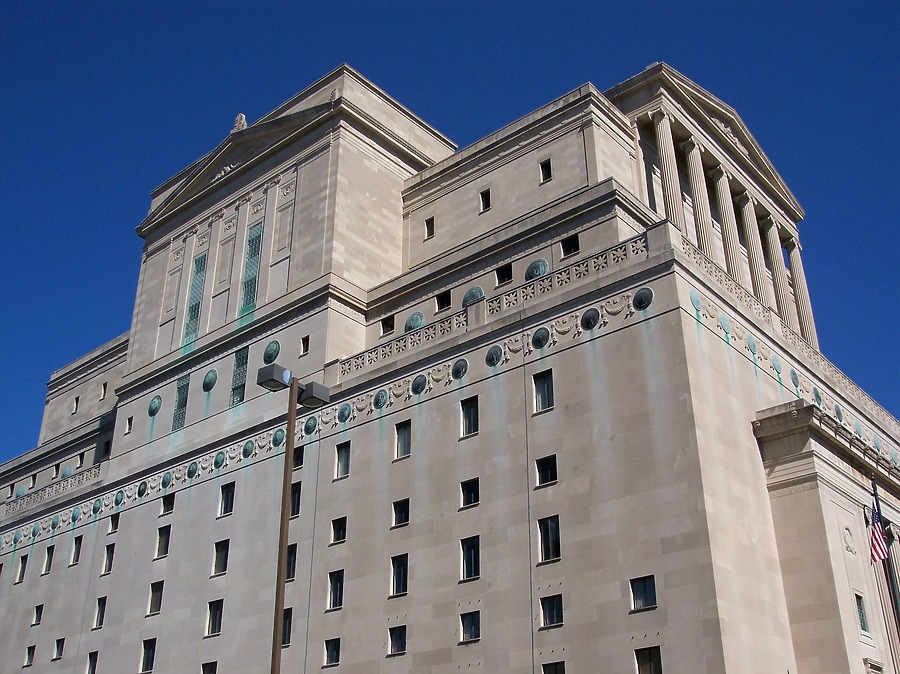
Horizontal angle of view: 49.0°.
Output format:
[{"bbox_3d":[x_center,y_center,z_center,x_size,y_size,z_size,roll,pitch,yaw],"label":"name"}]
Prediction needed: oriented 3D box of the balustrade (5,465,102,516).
[{"bbox_3d":[-35.211,13.767,87.216,16.160,1.420,0.350,-22,-35,35],"label":"balustrade"}]

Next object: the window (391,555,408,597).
[{"bbox_3d":[-2.688,12.990,53.674,1.295,2.113,0.300,-22,-35,36],"label":"window"}]

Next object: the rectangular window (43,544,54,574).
[{"bbox_3d":[-32.580,18.231,80.480,1.244,2.275,0.300,-22,-35,36],"label":"rectangular window"}]

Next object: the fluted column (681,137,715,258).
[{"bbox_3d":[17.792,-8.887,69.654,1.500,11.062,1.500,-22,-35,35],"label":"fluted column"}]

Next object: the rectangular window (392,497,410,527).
[{"bbox_3d":[-2.562,9.569,53.647,1.256,1.388,0.260,-22,-35,35],"label":"rectangular window"}]

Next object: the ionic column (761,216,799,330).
[{"bbox_3d":[26.748,-4.870,79.839,1.376,10.560,1.376,-22,-35,35],"label":"ionic column"}]

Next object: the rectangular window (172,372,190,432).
[{"bbox_3d":[-20.412,5.019,75.425,1.621,4.492,0.300,-22,-35,36],"label":"rectangular window"}]

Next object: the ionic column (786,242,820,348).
[{"bbox_3d":[29.140,-2.897,81.567,1.672,11.134,1.672,-22,-35,35],"label":"ionic column"}]

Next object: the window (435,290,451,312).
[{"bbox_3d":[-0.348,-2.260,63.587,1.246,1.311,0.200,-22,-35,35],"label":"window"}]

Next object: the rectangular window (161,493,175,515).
[{"bbox_3d":[-19.600,11.727,69.110,1.463,1.331,0.260,-22,-35,35],"label":"rectangular window"}]

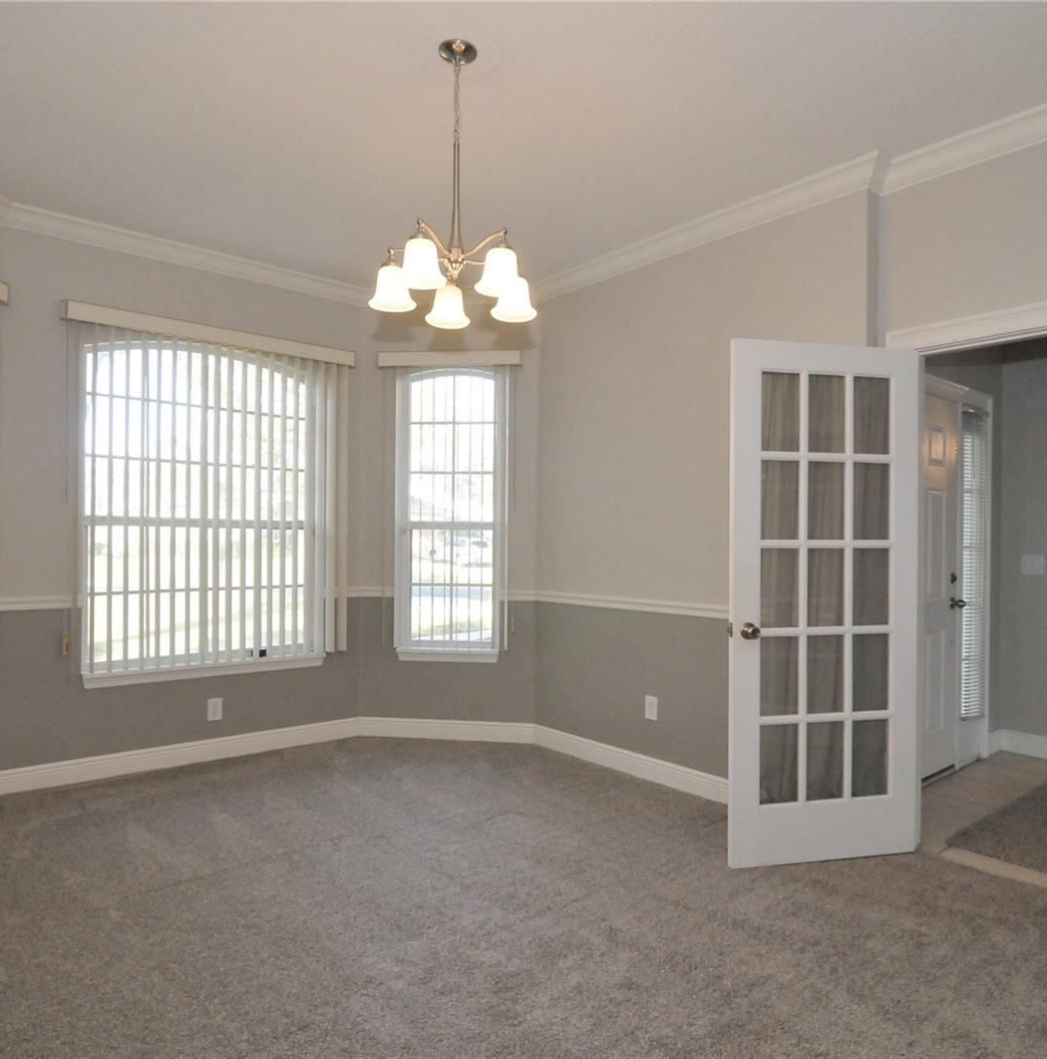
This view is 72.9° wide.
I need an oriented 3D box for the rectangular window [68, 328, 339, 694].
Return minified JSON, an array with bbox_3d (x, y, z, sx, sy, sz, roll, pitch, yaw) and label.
[{"bbox_3d":[-1.687,-0.110,3.953,1.410,1.828,0.120,1,-1,-38],"label":"rectangular window"}]

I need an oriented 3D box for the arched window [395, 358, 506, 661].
[{"bbox_3d":[-0.458,-0.140,4.390,0.728,1.759,0.090,1,-1,6],"label":"arched window"}]

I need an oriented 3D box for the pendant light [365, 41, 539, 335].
[{"bbox_3d":[-0.214,-1.129,2.261,0.535,0.815,0.535,1,-1,0],"label":"pendant light"}]

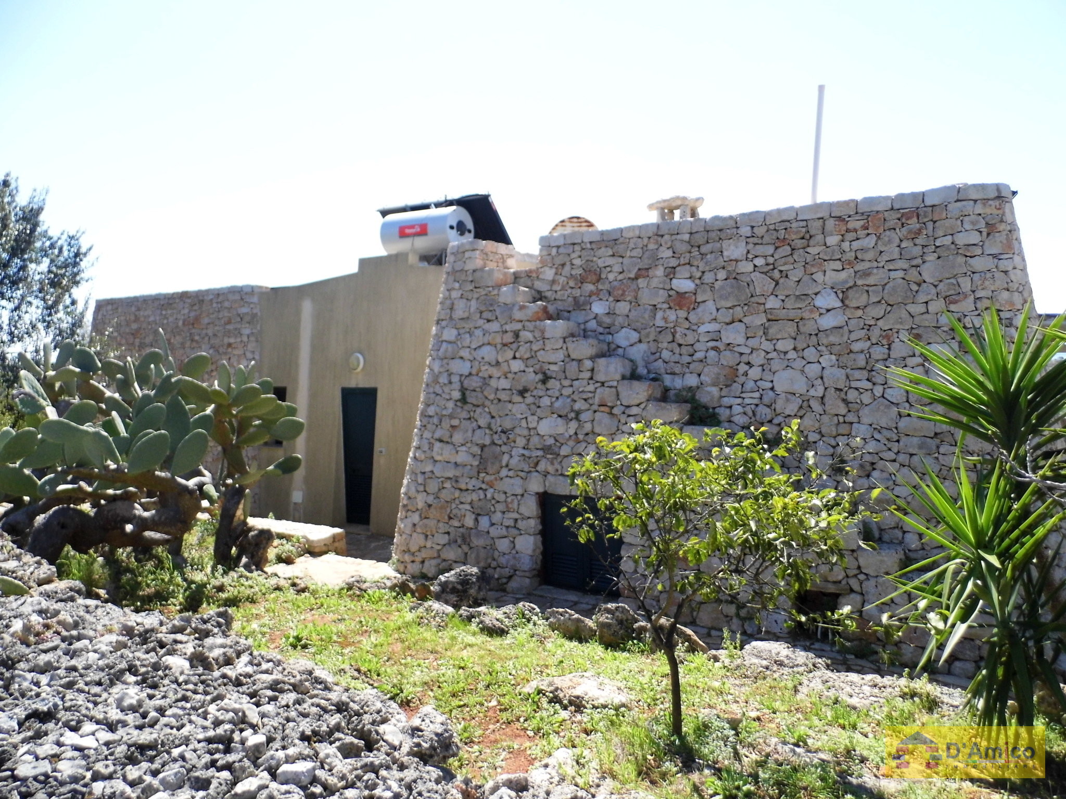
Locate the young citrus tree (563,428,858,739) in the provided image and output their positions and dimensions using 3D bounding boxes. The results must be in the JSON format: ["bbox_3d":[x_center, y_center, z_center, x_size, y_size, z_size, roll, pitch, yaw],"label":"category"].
[{"bbox_3d":[1.041,1.006,4.300,1.580,1.720,1.350,1,1,0],"label":"young citrus tree"}]

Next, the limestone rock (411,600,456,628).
[{"bbox_3d":[-0.873,1.857,6.765,0.380,0.200,0.300,1,1,17],"label":"limestone rock"}]

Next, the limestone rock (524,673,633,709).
[{"bbox_3d":[0.282,1.803,4.841,0.660,0.150,0.380,1,1,6],"label":"limestone rock"}]

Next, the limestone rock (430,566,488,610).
[{"bbox_3d":[-0.738,1.854,7.734,0.520,0.360,0.400,1,1,17],"label":"limestone rock"}]

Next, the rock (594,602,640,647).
[{"bbox_3d":[0.693,1.811,6.347,0.360,0.340,0.320,1,1,17],"label":"rock"}]

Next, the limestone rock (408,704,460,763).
[{"bbox_3d":[-0.495,1.636,3.842,0.260,0.250,0.240,1,1,0],"label":"limestone rock"}]

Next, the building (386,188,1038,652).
[{"bbox_3d":[2.378,0.139,9.460,6.300,3.900,5.000,2,1,30],"label":"building"}]

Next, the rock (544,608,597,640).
[{"bbox_3d":[0.312,1.853,6.445,0.400,0.240,0.300,1,1,22],"label":"rock"}]

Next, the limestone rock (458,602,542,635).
[{"bbox_3d":[-0.281,1.850,6.609,0.680,0.220,0.360,1,1,17],"label":"limestone rock"}]

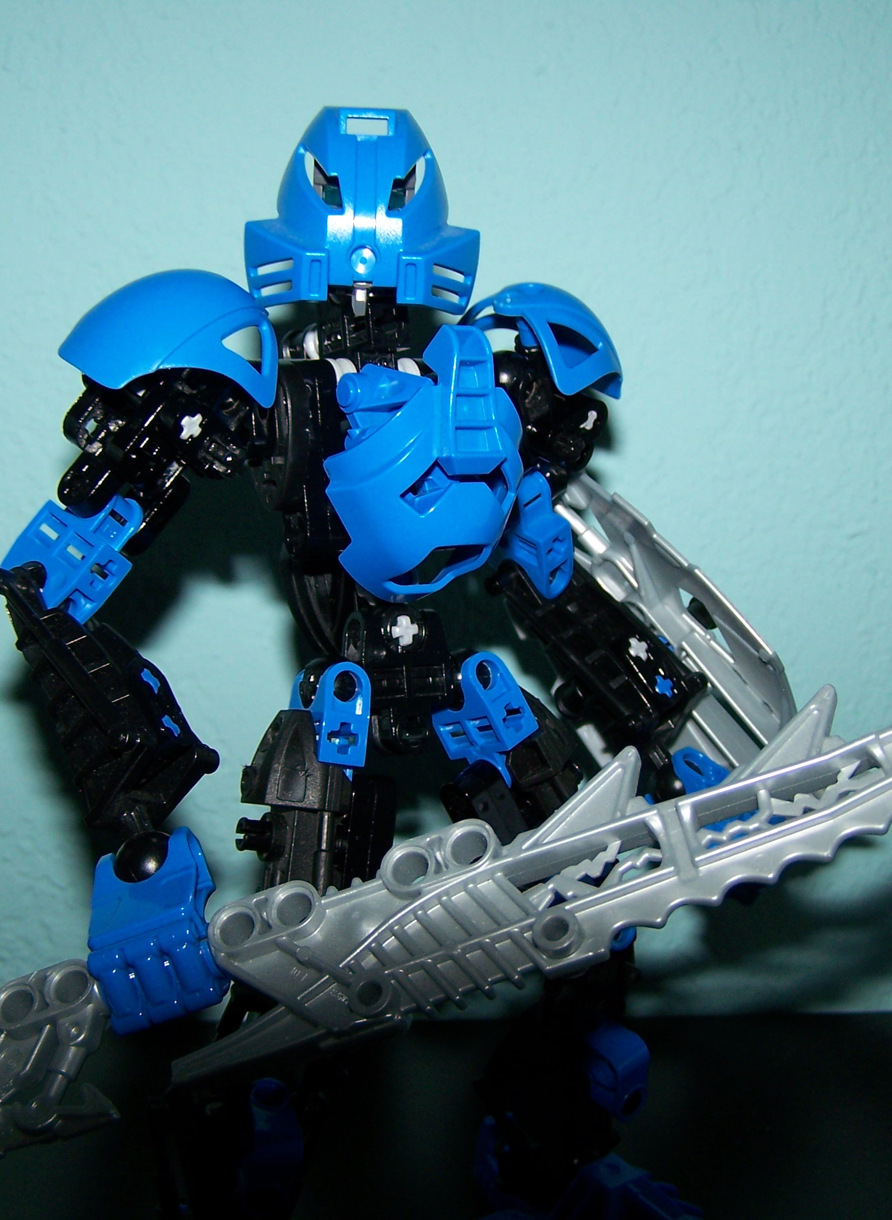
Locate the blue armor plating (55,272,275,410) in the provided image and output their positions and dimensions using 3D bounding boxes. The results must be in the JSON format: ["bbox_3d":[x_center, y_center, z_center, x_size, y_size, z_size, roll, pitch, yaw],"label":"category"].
[{"bbox_3d":[-0.042,-0.041,0.268,0.030,0.020,0.024,4,10,20],"label":"blue armor plating"}]

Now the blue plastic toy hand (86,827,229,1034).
[{"bbox_3d":[-0.039,0.044,0.244,0.015,0.024,0.015,-18,-39,5],"label":"blue plastic toy hand"}]

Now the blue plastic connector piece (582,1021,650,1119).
[{"bbox_3d":[0.029,0.079,0.304,0.012,0.015,0.012,-5,11,-30],"label":"blue plastic connector piece"}]

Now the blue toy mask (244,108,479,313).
[{"bbox_3d":[-0.013,-0.064,0.285,0.037,0.033,0.028,2,7,-3],"label":"blue toy mask"}]

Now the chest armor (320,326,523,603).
[{"bbox_3d":[-0.003,-0.021,0.256,0.029,0.037,0.022,0,13,-29],"label":"chest armor"}]

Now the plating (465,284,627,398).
[{"bbox_3d":[0.016,-0.043,0.285,0.024,0.018,0.025,-4,11,-23],"label":"plating"}]

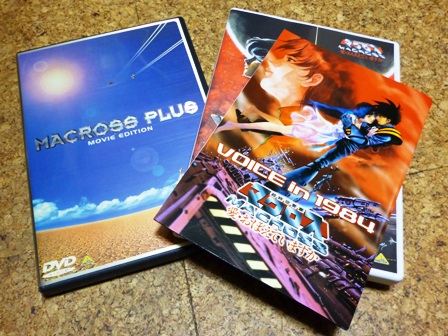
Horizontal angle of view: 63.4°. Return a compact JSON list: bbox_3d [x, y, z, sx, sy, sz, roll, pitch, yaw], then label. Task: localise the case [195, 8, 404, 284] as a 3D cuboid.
[{"bbox_3d":[0.055,-0.028,0.258,0.136,0.015,0.190,12,65,1],"label":"case"}]

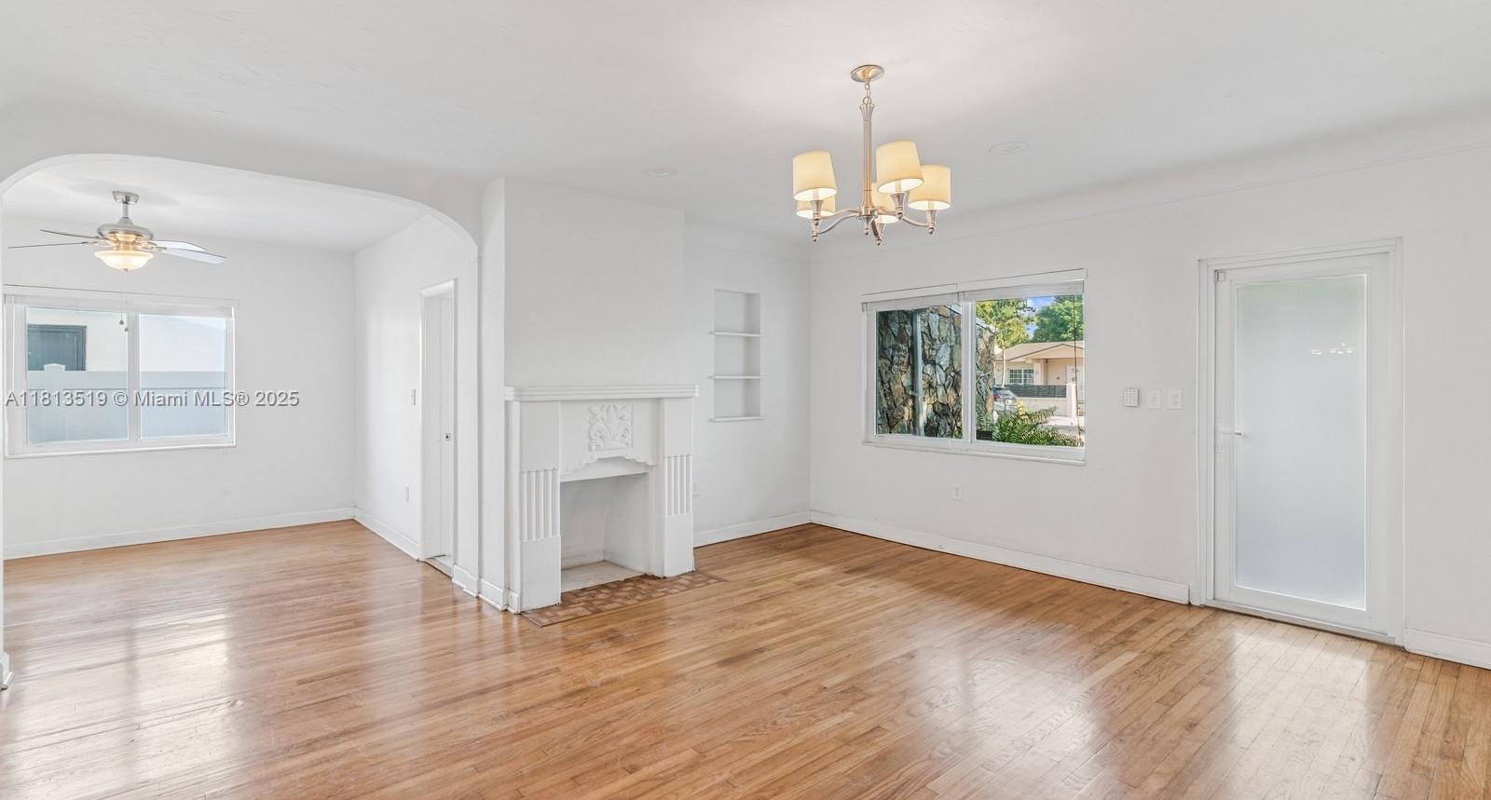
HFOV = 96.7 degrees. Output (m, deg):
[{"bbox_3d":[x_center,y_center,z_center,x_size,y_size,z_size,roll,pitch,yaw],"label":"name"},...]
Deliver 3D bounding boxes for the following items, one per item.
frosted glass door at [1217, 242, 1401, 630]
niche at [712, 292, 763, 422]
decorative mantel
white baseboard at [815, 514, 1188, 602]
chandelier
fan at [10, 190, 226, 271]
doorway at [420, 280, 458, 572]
[{"bbox_3d":[3.106,0.206,3.760,0.130,2.105,0.908,-1,1,-42],"label":"frosted glass door"},{"bbox_3d":[-0.126,-0.387,5.931,0.560,1.136,0.225,-1,1,-42],"label":"niche"},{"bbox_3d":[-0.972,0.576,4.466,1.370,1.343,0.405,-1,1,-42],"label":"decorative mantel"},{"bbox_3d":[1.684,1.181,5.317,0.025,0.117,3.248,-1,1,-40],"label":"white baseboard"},{"bbox_3d":[0.492,-0.987,2.646,0.650,0.660,0.650,0,1,0],"label":"chandelier"},{"bbox_3d":[-4.438,-1.198,4.753,1.240,0.541,1.220,-1,1,-42],"label":"fan"},{"bbox_3d":[-2.167,0.205,4.785,0.130,2.047,0.784,-1,1,-42],"label":"doorway"}]

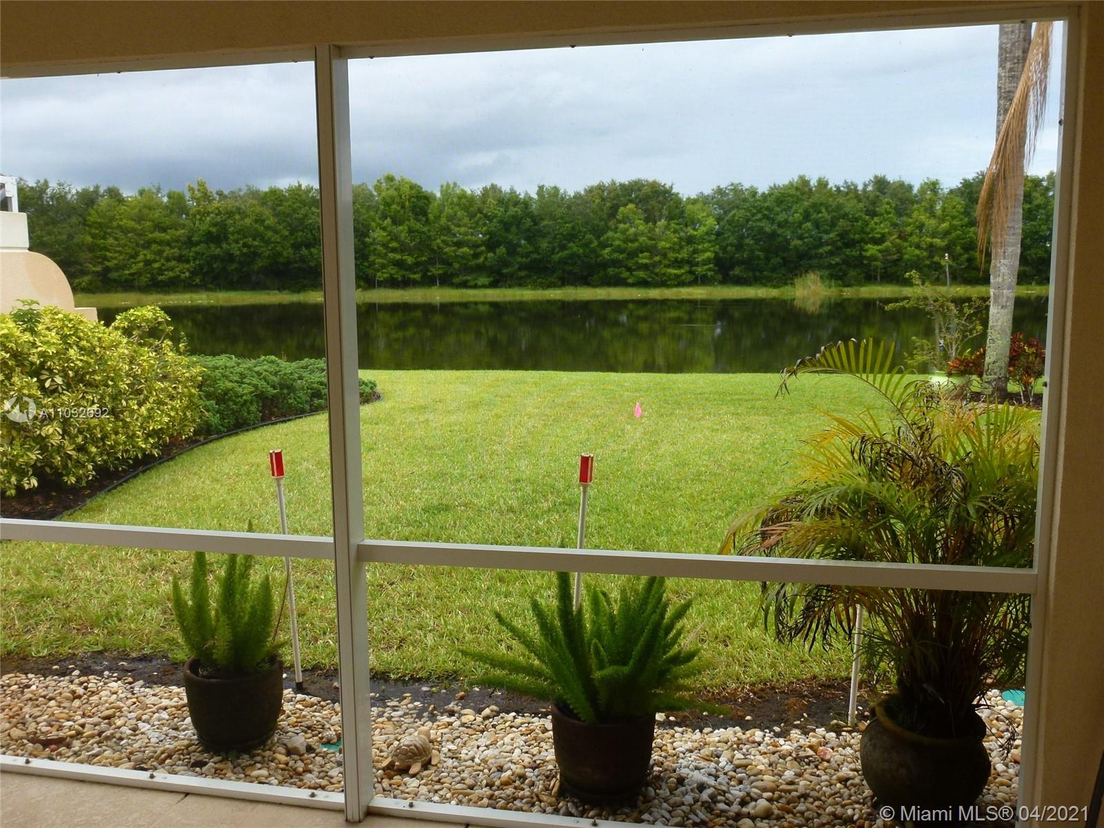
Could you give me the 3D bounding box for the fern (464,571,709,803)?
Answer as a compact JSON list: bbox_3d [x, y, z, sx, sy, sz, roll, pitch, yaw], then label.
[{"bbox_3d":[0.126,0.867,3.145,0.837,0.789,0.680,0,8,0],"label":"fern"}]

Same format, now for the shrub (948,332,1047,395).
[{"bbox_3d":[6.428,-0.689,13.243,1.456,0.979,1.150,0,8,0],"label":"shrub"}]

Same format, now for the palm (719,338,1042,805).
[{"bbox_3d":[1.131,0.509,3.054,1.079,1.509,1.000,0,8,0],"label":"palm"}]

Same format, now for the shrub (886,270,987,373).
[{"bbox_3d":[5.554,-1.327,13.353,1.385,1.477,1.300,0,8,0],"label":"shrub"}]

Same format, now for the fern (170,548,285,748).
[{"bbox_3d":[-1.230,0.822,3.511,0.423,0.798,0.400,0,8,0],"label":"fern"}]

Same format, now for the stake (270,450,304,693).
[{"bbox_3d":[-1.088,0.658,3.823,0.055,1.031,0.055,-3,8,0],"label":"stake"}]

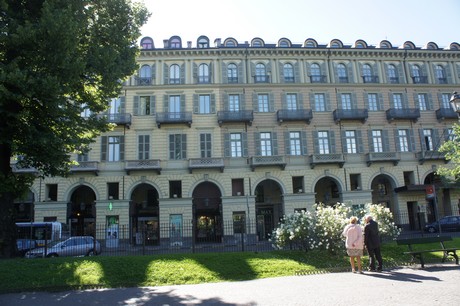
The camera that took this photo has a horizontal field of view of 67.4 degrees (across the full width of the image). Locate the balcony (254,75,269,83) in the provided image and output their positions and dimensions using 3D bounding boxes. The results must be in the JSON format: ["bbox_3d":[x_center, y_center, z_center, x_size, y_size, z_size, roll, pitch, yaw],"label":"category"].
[{"bbox_3d":[3.364,-7.659,36.171,1.505,0.834,0.500,-2,-11,-5],"label":"balcony"}]

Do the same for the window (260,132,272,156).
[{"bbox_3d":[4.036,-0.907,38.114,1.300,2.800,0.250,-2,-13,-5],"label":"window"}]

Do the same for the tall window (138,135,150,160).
[{"bbox_3d":[-8.435,-0.523,34.085,1.137,2.539,0.250,-2,-11,-5],"label":"tall window"}]

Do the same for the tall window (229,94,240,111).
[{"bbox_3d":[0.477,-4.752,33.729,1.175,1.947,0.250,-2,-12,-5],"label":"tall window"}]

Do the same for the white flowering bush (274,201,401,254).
[{"bbox_3d":[4.684,3.440,15.600,5.400,2.250,2.900,-2,-12,-5],"label":"white flowering bush"}]

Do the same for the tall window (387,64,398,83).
[{"bbox_3d":[18.238,-8.907,38.569,1.200,2.400,0.220,-2,-12,-4],"label":"tall window"}]

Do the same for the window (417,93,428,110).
[{"bbox_3d":[20.803,-5.431,37.107,1.100,2.020,0.250,-2,-12,-4],"label":"window"}]

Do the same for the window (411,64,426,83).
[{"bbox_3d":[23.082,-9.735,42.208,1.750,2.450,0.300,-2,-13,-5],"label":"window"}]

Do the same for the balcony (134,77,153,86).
[{"bbox_3d":[-9.053,-7.490,36.117,1.720,0.850,0.550,-2,-11,-5],"label":"balcony"}]

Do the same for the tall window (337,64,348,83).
[{"bbox_3d":[12.482,-8.829,38.161,1.200,2.400,0.220,-2,-12,-4],"label":"tall window"}]

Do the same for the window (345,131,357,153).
[{"bbox_3d":[12.864,-1.196,36.910,1.050,2.410,0.250,-2,-11,-5],"label":"window"}]

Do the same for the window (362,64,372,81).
[{"bbox_3d":[15.002,-8.624,37.391,1.100,2.150,0.250,-2,-12,-4],"label":"window"}]

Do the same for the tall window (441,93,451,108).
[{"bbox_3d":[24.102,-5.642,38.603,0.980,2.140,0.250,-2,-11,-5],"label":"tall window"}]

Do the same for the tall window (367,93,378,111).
[{"bbox_3d":[16.764,-6.058,40.550,1.400,2.250,0.250,-2,-13,-5],"label":"tall window"}]

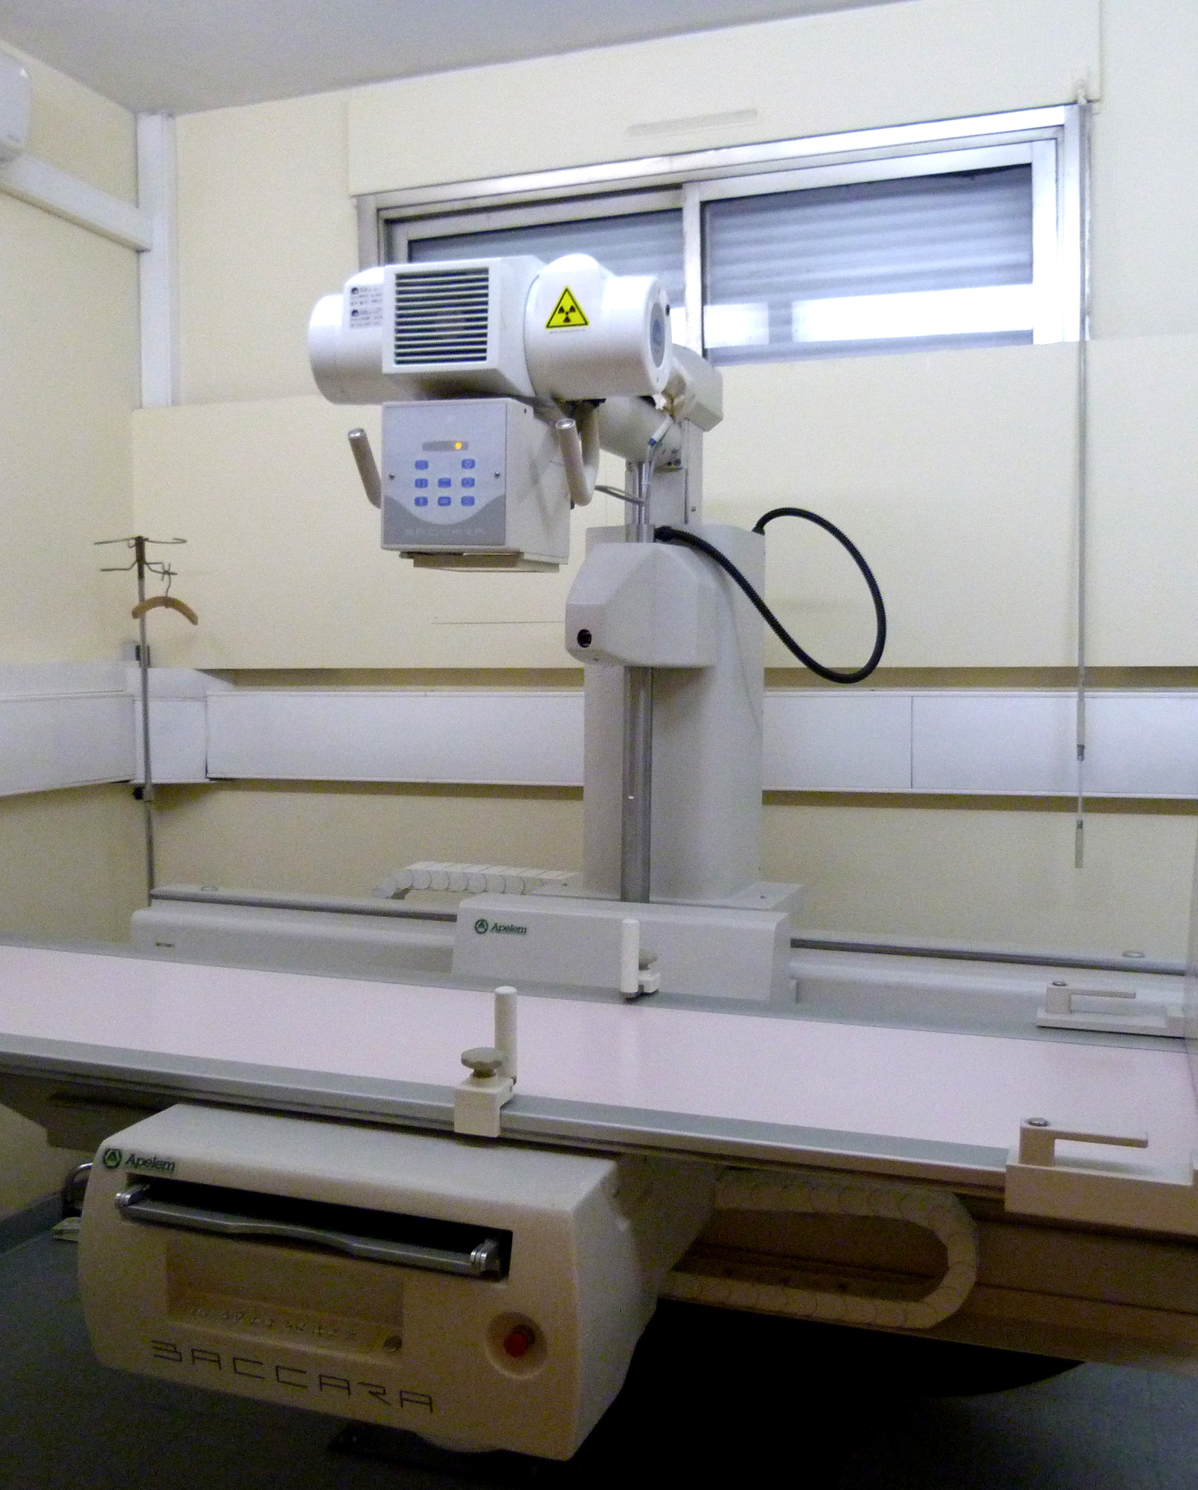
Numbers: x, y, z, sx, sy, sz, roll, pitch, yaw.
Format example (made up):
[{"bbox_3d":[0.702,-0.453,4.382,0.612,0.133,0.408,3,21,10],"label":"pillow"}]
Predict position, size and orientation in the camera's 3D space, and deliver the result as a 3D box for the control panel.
[{"bbox_3d":[-0.162,-0.346,1.934,0.178,0.195,0.234,2,4,17],"label":"control panel"}]

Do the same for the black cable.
[{"bbox_3d":[0.301,-0.255,2.421,0.350,0.307,0.220,1,4,20],"label":"black cable"}]

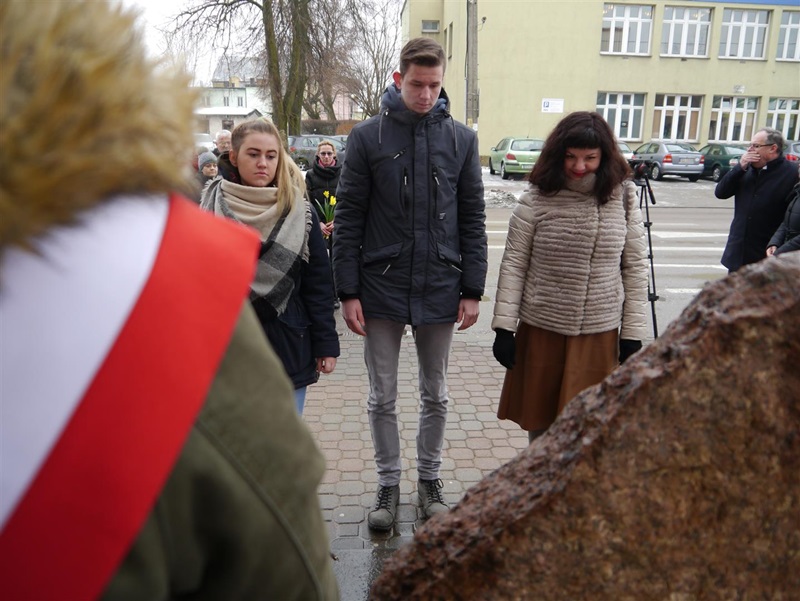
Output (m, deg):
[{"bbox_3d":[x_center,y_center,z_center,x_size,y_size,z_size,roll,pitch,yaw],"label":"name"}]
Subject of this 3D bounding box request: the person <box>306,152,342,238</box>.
[{"bbox_3d":[-0.700,-0.754,6.298,0.470,1.630,0.380,-1,13,-7],"label":"person"}]

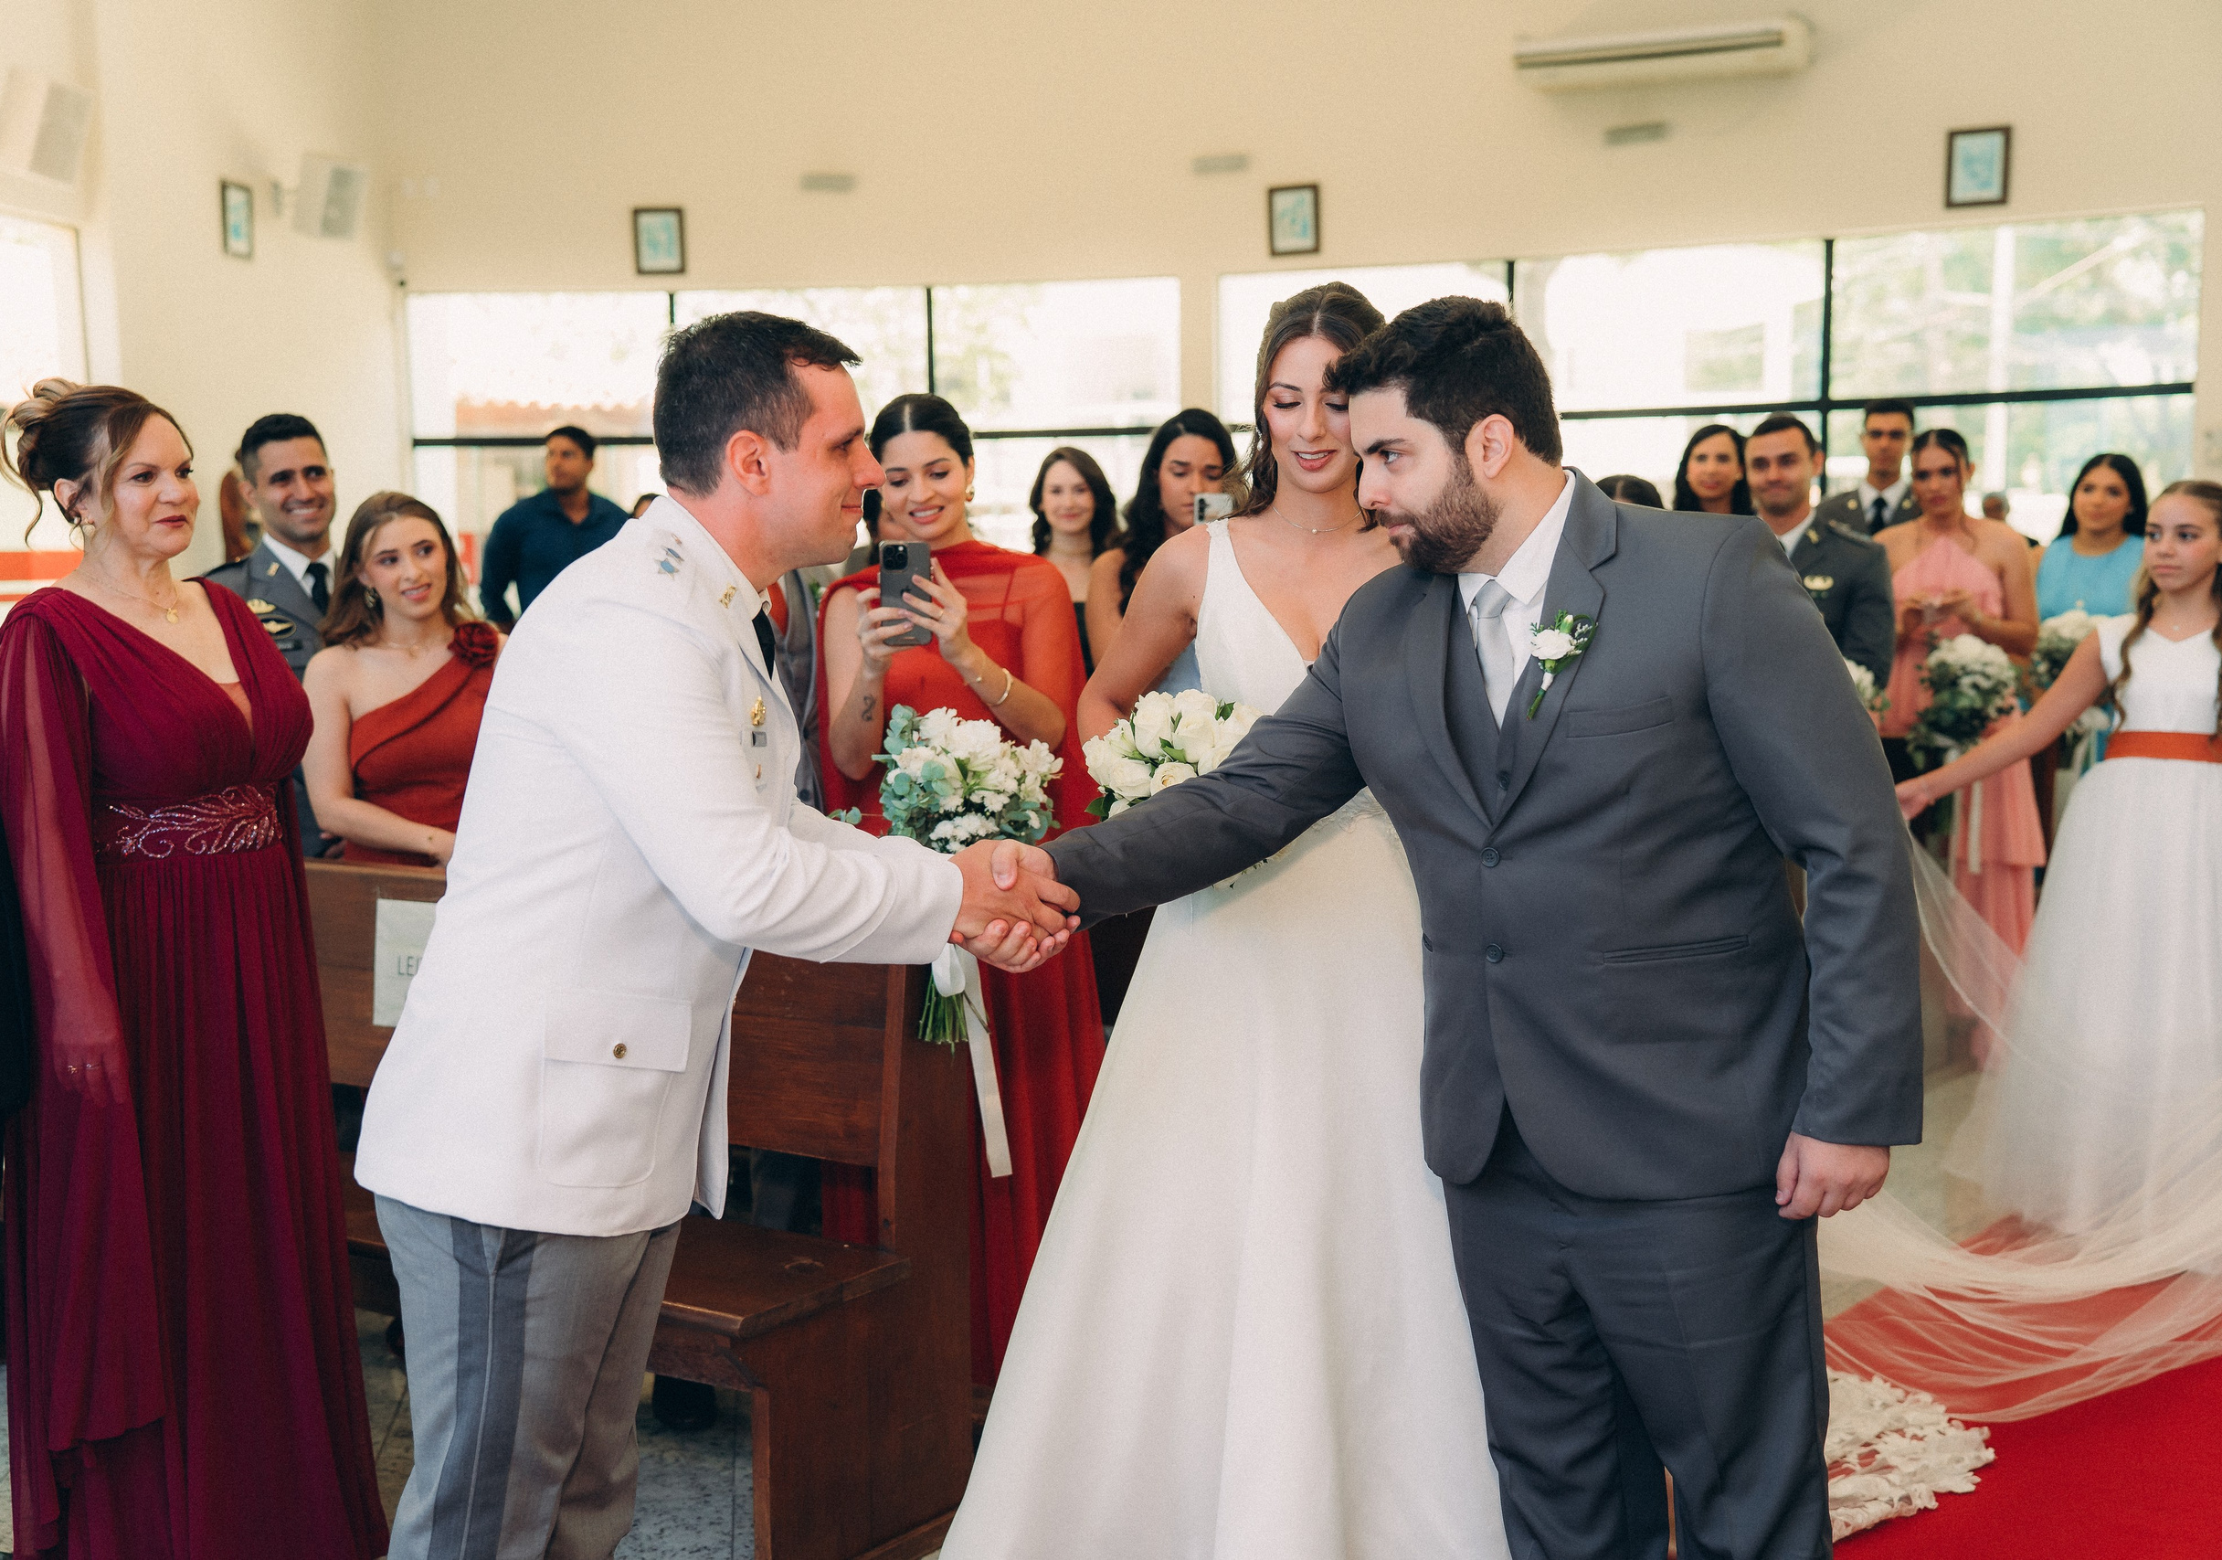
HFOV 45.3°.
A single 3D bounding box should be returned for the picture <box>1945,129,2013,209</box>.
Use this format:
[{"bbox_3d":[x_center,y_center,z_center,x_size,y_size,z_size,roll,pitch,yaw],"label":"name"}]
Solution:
[{"bbox_3d":[3.174,-2.239,9.750,0.215,0.278,0.025,2,7,28],"label":"picture"}]

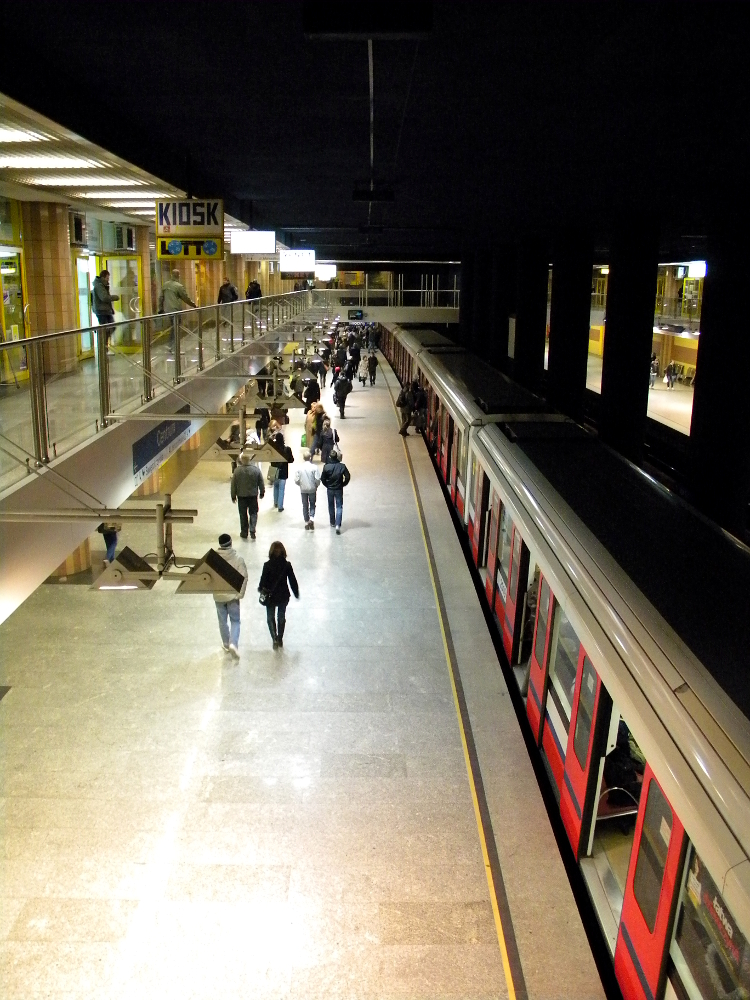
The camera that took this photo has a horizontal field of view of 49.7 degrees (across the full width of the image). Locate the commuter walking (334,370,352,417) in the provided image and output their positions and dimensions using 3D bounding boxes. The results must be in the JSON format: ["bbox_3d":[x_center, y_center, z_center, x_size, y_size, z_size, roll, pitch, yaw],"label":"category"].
[{"bbox_3d":[-1.246,-4.013,31.022,0.700,1.800,0.500,0,15,-1],"label":"commuter walking"}]

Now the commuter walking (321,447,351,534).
[{"bbox_3d":[-0.811,-0.187,16.911,0.600,1.770,0.420,0,15,-1],"label":"commuter walking"}]

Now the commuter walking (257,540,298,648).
[{"bbox_3d":[-1.397,1.367,11.707,0.580,1.660,0.420,1,15,2],"label":"commuter walking"}]

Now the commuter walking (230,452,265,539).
[{"bbox_3d":[-2.638,-0.112,16.534,0.650,1.800,0.420,0,15,-1],"label":"commuter walking"}]

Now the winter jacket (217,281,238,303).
[{"bbox_3d":[-5.144,-7.272,28.239,0.680,0.780,0.380,-1,15,-6],"label":"winter jacket"}]

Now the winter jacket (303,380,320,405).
[{"bbox_3d":[-2.410,-4.041,30.704,0.600,0.900,0.420,0,15,0],"label":"winter jacket"}]

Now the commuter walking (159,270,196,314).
[{"bbox_3d":[-4.403,-4.186,18.032,0.750,1.790,0.600,13,20,40],"label":"commuter walking"}]

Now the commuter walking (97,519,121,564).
[{"bbox_3d":[-4.868,0.409,14.738,0.550,1.700,0.500,-10,18,-35],"label":"commuter walking"}]

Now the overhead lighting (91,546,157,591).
[{"bbox_3d":[-1.626,0.439,5.237,0.392,0.207,0.249,0,15,-1],"label":"overhead lighting"}]

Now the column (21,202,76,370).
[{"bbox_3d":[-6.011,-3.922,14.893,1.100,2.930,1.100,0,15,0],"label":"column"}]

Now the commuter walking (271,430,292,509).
[{"bbox_3d":[-2.122,-0.608,18.165,0.580,1.790,0.450,2,15,8],"label":"commuter walking"}]

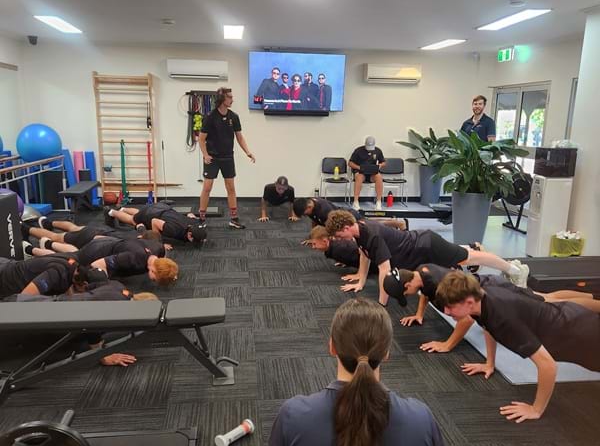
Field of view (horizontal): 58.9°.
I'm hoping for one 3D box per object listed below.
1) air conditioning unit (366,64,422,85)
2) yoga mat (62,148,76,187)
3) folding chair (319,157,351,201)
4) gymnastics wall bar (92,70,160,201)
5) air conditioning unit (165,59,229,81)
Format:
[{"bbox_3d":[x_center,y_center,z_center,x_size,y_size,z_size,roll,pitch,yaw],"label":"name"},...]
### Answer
[{"bbox_3d":[1.622,-2.598,9.296,0.950,0.310,0.240,0,12,-7],"label":"air conditioning unit"},{"bbox_3d":[-3.790,-0.722,8.772,0.150,0.930,0.150,-8,3,-6],"label":"yoga mat"},{"bbox_3d":[0.645,-0.719,9.372,0.480,0.840,0.520,-1,11,-7],"label":"folding chair"},{"bbox_3d":[-2.945,-1.412,9.034,0.960,2.190,0.170,0,12,-7],"label":"gymnastics wall bar"},{"bbox_3d":[-1.682,-2.542,8.862,0.980,0.310,0.230,-1,11,-7],"label":"air conditioning unit"}]

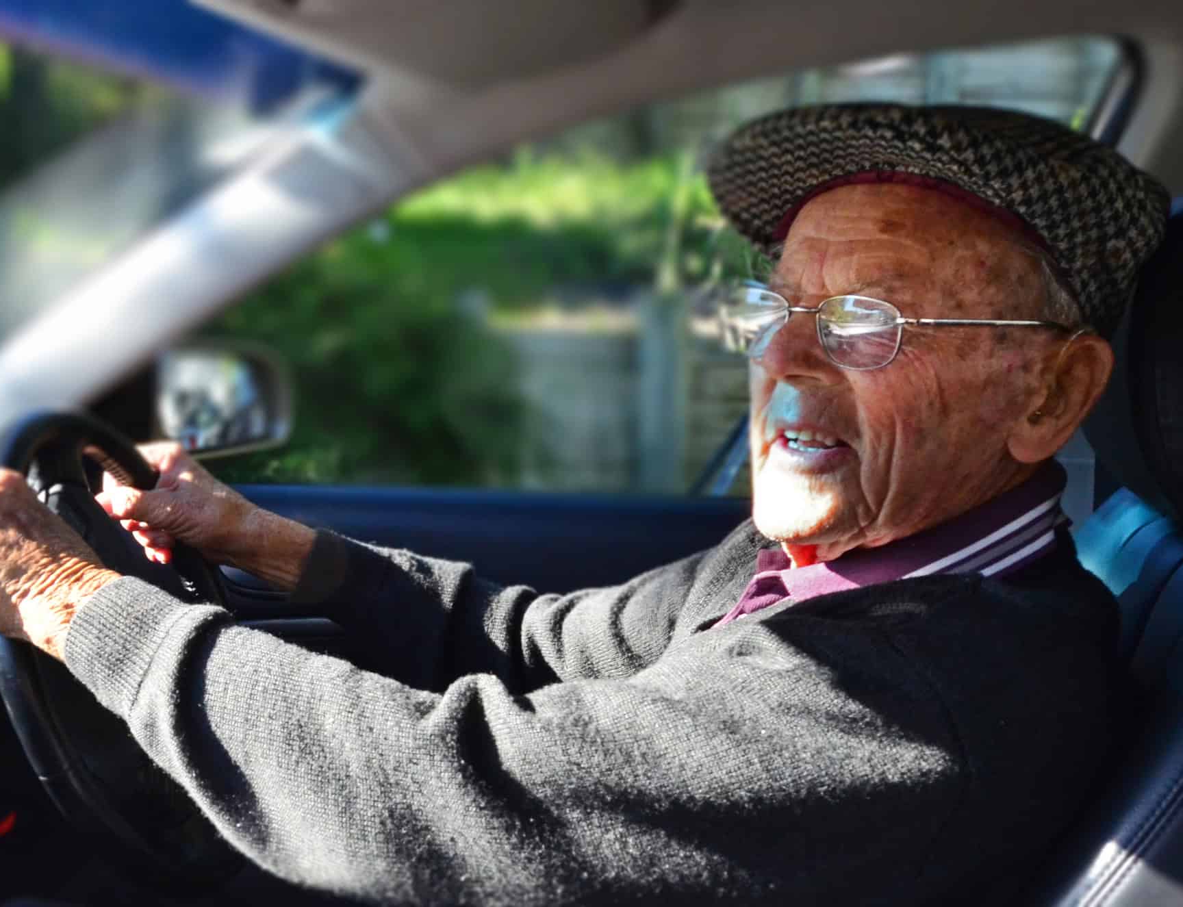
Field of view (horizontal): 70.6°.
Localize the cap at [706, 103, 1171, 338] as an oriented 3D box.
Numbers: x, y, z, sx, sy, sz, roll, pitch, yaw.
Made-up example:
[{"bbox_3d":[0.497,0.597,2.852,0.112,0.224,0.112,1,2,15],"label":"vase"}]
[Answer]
[{"bbox_3d":[0.213,-0.145,0.530,0.280,0.120,0.215,7,1,-22],"label":"cap"}]

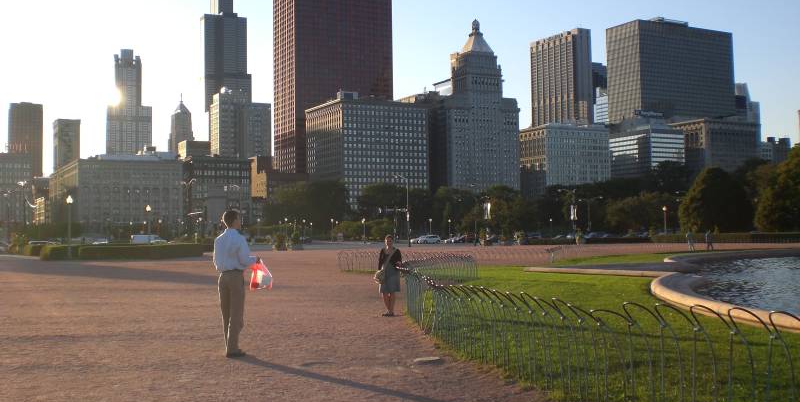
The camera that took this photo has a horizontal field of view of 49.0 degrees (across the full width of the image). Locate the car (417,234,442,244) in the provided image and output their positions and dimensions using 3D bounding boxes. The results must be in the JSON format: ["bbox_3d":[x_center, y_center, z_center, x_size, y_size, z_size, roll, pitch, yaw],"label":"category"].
[{"bbox_3d":[5.205,6.857,156.000,4.400,1.600,1.800,1,-3,-28],"label":"car"}]

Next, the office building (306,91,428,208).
[{"bbox_3d":[-20.321,-17.978,531.087,55.600,82.000,55.000,1,-3,-28],"label":"office building"}]

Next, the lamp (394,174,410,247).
[{"bbox_3d":[0.346,1.437,126.766,0.500,10.400,4.200,1,-3,-28],"label":"lamp"}]

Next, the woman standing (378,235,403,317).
[{"bbox_3d":[-0.201,1.479,17.300,0.520,1.620,0.380,-1,-2,9],"label":"woman standing"}]

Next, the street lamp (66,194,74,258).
[{"bbox_3d":[-22.877,1.711,61.085,0.500,4.500,0.500,-1,-2,0],"label":"street lamp"}]

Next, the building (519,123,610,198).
[{"bbox_3d":[104.817,-12.162,595.124,52.000,72.500,52.000,1,-3,-28],"label":"building"}]

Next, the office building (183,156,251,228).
[{"bbox_3d":[-118.661,-1.348,532.991,40.000,49.000,50.000,0,-2,-28],"label":"office building"}]

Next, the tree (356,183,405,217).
[{"bbox_3d":[-4.134,2.209,189.774,10.400,12.000,10.400,-1,-2,0],"label":"tree"}]

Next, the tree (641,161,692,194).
[{"bbox_3d":[74.348,-0.195,245.000,15.500,21.400,15.500,-1,-2,17],"label":"tree"}]

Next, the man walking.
[{"bbox_3d":[-2.038,1.008,10.784,0.520,1.780,0.360,-3,-3,40],"label":"man walking"}]

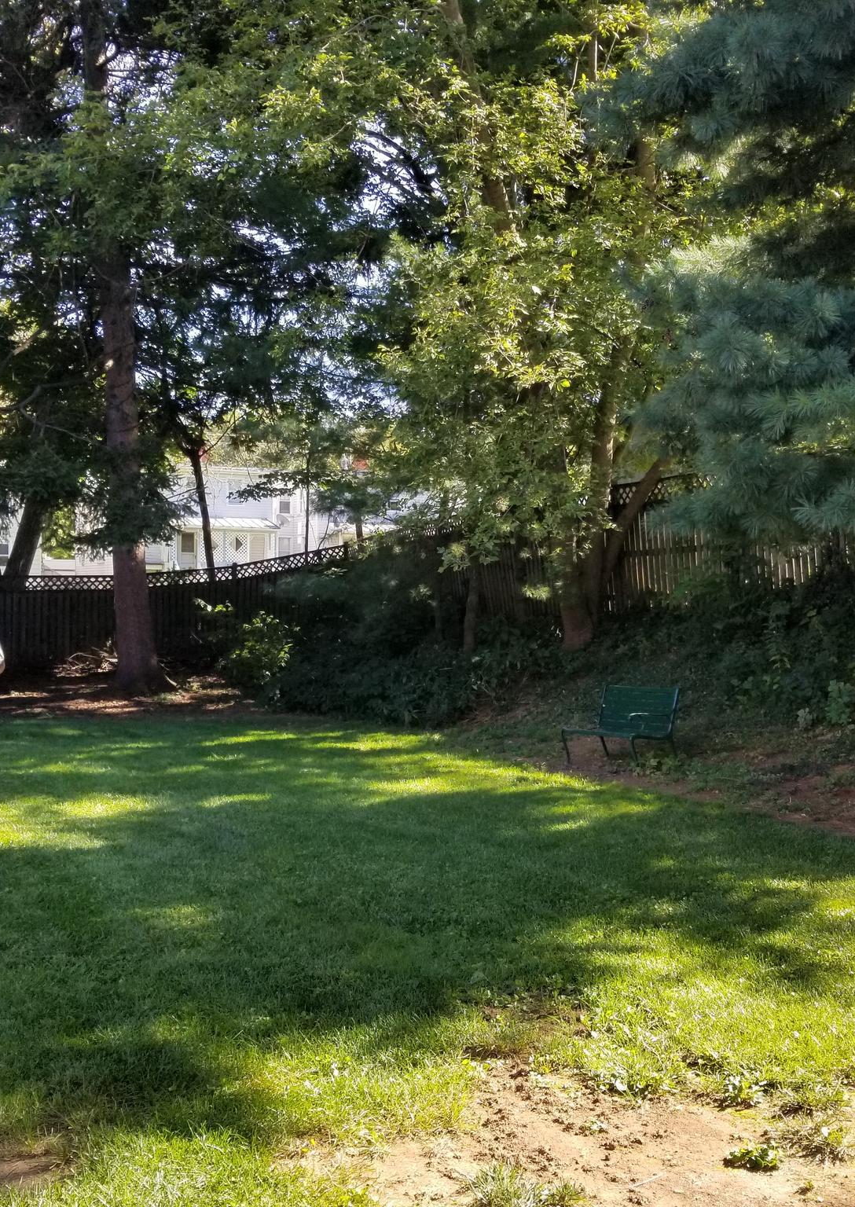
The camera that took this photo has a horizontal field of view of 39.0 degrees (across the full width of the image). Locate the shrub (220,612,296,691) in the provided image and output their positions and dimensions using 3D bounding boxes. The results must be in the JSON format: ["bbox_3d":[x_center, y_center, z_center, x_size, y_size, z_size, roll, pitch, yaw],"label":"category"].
[{"bbox_3d":[-2.870,0.810,20.400,1.300,1.340,1.250,-1,0,0],"label":"shrub"}]

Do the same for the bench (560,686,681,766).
[{"bbox_3d":[2.130,1.320,13.300,0.640,0.820,1.220,-2,0,-32],"label":"bench"}]

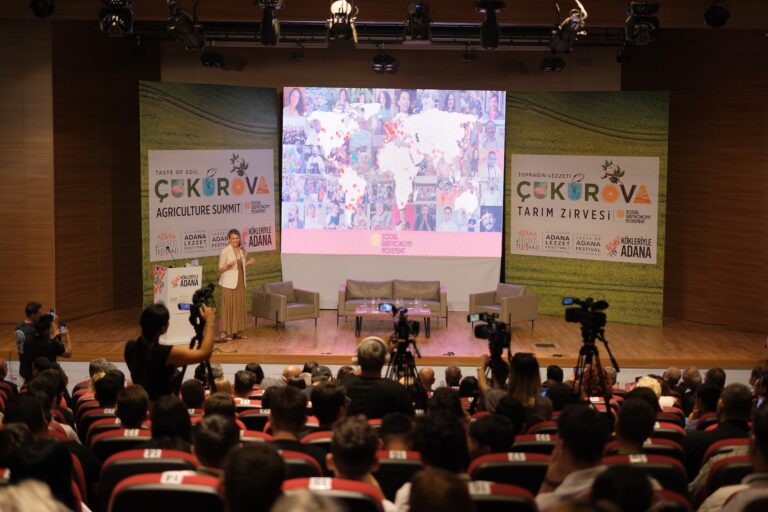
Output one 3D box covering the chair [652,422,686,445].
[{"bbox_3d":[1.657,1.495,6.920,0.540,0.950,0.620,1,5,0],"label":"chair"}]

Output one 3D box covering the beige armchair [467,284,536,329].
[{"bbox_3d":[1.979,0.853,17.654,0.760,0.720,0.800,-5,8,-44],"label":"beige armchair"}]

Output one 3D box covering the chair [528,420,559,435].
[{"bbox_3d":[1.114,1.484,6.920,0.540,0.950,0.620,1,5,0],"label":"chair"}]

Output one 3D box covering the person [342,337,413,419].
[{"bbox_3d":[-0.050,1.226,7.041,0.550,1.426,0.750,1,5,0],"label":"person"}]

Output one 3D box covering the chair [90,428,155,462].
[{"bbox_3d":[-1.359,1.384,5.993,0.540,0.950,0.620,1,5,0],"label":"chair"}]

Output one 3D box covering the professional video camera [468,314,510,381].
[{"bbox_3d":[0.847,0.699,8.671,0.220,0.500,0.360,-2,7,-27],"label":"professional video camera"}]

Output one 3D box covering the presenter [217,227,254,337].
[{"bbox_3d":[-2.281,0.431,16.490,0.540,1.690,0.420,-2,7,-25],"label":"presenter"}]

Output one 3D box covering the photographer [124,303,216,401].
[{"bbox_3d":[-1.614,1.169,7.971,0.600,1.639,0.520,3,5,24],"label":"photographer"}]

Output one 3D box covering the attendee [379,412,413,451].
[{"bbox_3d":[0.055,1.295,5.547,0.500,1.100,0.780,1,6,0],"label":"attendee"}]

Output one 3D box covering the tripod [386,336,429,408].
[{"bbox_3d":[0.157,1.341,8.740,0.750,1.400,0.720,1,6,0],"label":"tripod"}]

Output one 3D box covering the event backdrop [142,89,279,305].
[{"bbox_3d":[-2.914,-0.907,18.260,2.670,3.970,0.120,-4,8,-38],"label":"event backdrop"}]

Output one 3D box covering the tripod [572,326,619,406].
[{"bbox_3d":[1.519,1.274,7.876,0.700,1.520,0.680,-1,5,-24],"label":"tripod"}]

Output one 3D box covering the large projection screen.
[{"bbox_3d":[0.156,-0.978,19.153,3.980,4.000,0.120,1,6,0],"label":"large projection screen"}]

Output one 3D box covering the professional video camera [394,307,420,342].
[{"bbox_3d":[0.187,0.548,8.656,0.200,0.290,0.360,1,6,5],"label":"professional video camera"}]

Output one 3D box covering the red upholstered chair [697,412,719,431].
[{"bbox_3d":[2.543,1.602,8.261,0.550,0.950,0.640,0,6,-3],"label":"red upholstered chair"}]

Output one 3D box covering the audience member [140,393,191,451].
[{"bbox_3d":[-1.089,1.244,5.523,0.500,1.180,0.760,1,6,0],"label":"audience member"}]

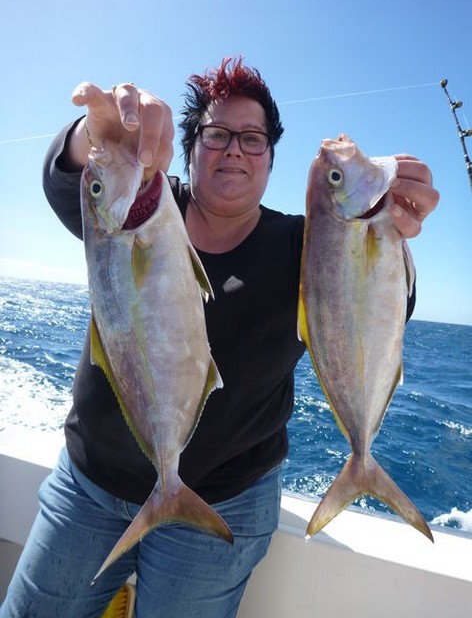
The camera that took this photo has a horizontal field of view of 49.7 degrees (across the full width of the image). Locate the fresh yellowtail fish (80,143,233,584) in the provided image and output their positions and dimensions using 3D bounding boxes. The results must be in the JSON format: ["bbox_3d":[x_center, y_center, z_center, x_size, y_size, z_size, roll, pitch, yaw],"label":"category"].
[{"bbox_3d":[-0.102,0.057,0.576,0.168,0.494,0.074,-6,1,0],"label":"fresh yellowtail fish"}]

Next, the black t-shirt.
[{"bbox_3d":[-0.022,0.051,0.975,0.648,0.639,0.550,6,0,0],"label":"black t-shirt"}]

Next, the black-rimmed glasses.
[{"bbox_3d":[-0.001,-0.332,1.029,0.142,0.048,0.135,7,8,0],"label":"black-rimmed glasses"}]

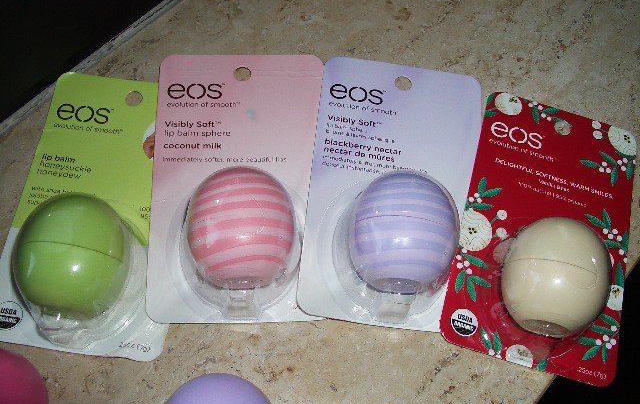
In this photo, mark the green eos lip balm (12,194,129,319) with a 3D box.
[{"bbox_3d":[-0.091,0.019,0.238,0.038,0.038,0.045,9,71,-1],"label":"green eos lip balm"}]

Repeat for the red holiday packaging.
[{"bbox_3d":[0.098,0.005,0.257,0.071,0.042,0.118,16,71,1],"label":"red holiday packaging"}]

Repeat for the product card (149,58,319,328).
[{"bbox_3d":[-0.032,-0.016,0.253,0.071,0.042,0.118,0,71,-5],"label":"product card"}]

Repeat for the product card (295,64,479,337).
[{"bbox_3d":[0.034,-0.013,0.258,0.071,0.042,0.118,7,71,-2],"label":"product card"}]

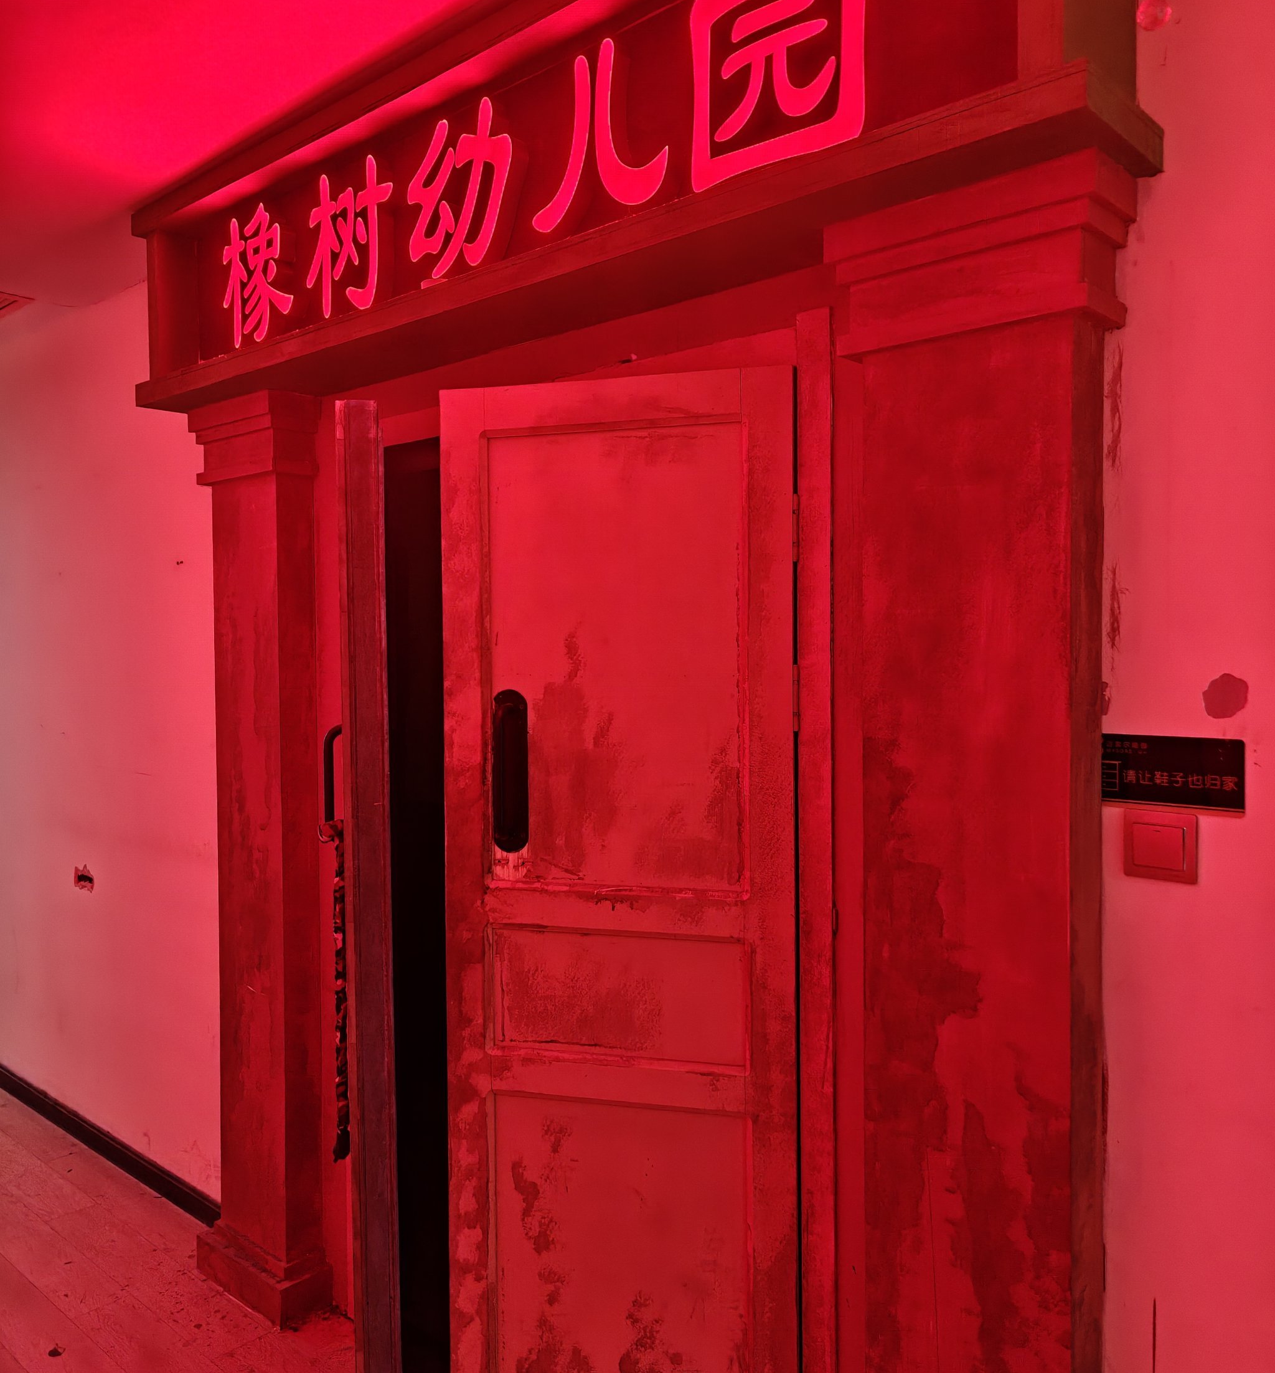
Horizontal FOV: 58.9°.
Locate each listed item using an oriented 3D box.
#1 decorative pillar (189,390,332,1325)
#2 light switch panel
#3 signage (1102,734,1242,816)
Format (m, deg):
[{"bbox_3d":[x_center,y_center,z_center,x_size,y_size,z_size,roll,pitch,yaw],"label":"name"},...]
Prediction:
[{"bbox_3d":[-0.941,0.408,2.772,0.410,2.170,0.133,1,3,41],"label":"decorative pillar"},{"bbox_3d":[0.667,0.205,1.444,0.086,0.086,0.011,1,3,41],"label":"light switch panel"},{"bbox_3d":[0.673,0.111,1.436,0.179,0.096,0.009,1,3,41],"label":"signage"}]

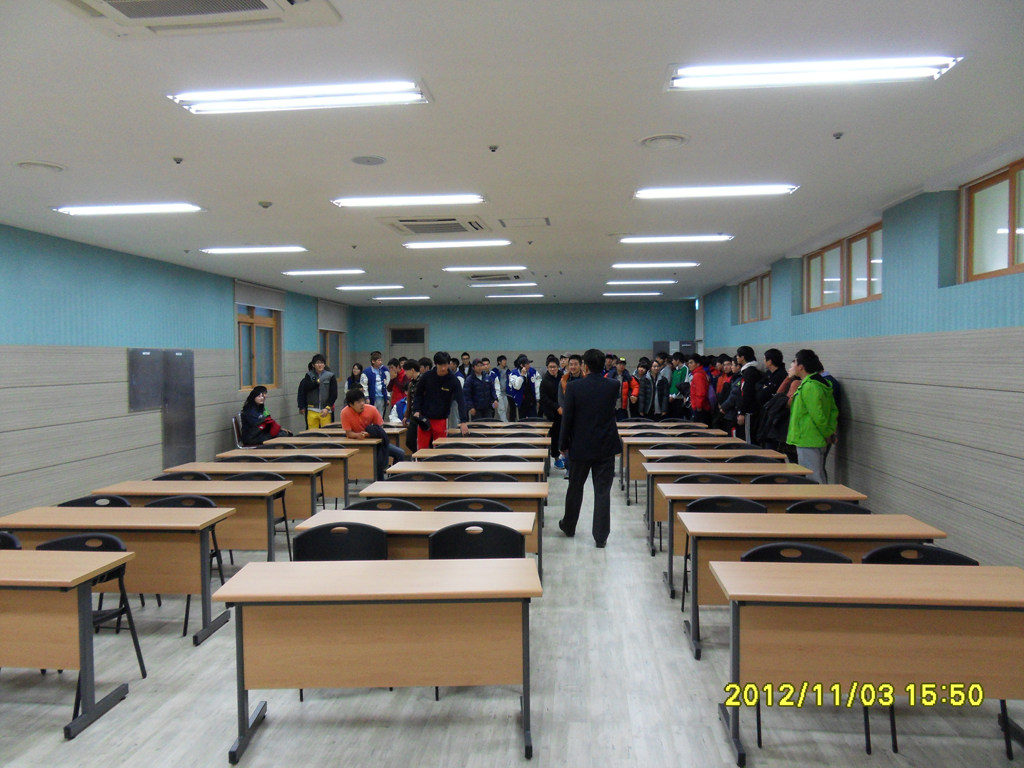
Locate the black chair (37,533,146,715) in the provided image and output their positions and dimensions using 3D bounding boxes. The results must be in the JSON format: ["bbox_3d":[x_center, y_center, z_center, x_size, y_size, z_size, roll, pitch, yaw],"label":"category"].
[{"bbox_3d":[-2.280,1.185,3.574,0.490,0.770,0.520,0,2,7],"label":"black chair"}]

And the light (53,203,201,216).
[{"bbox_3d":[-3.309,-1.517,6.109,1.250,0.070,0.270,0,2,5],"label":"light"}]

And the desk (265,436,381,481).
[{"bbox_3d":[-2.204,1.035,8.478,1.360,0.725,0.465,0,2,5],"label":"desk"}]

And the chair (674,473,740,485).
[{"bbox_3d":[1.464,1.091,5.294,0.500,0.780,0.480,0,2,5],"label":"chair"}]

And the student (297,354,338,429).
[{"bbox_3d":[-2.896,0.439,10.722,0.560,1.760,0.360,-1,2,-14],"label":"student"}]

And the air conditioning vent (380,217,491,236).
[{"bbox_3d":[-0.693,-1.476,6.616,0.950,0.070,0.920,0,2,5],"label":"air conditioning vent"}]

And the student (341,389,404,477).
[{"bbox_3d":[-1.734,0.725,8.782,0.750,1.310,0.650,-1,2,-23],"label":"student"}]

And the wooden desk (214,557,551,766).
[{"bbox_3d":[-0.543,1.184,3.096,1.318,0.723,0.450,0,2,-1],"label":"wooden desk"}]

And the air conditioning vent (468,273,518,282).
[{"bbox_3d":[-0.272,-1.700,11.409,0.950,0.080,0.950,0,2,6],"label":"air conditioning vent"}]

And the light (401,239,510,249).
[{"bbox_3d":[-0.619,-1.585,7.917,1.250,0.080,0.300,0,2,6],"label":"light"}]

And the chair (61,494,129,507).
[{"bbox_3d":[-2.808,1.133,4.573,0.500,0.770,0.520,0,2,4],"label":"chair"}]

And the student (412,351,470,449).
[{"bbox_3d":[-0.929,0.499,8.850,0.640,1.760,0.420,-1,2,-6],"label":"student"}]

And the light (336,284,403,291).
[{"bbox_3d":[-2.583,-1.772,12.959,1.250,0.070,0.270,0,2,5],"label":"light"}]

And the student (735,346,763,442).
[{"bbox_3d":[2.996,0.416,8.972,0.310,1.774,0.460,0,2,3],"label":"student"}]

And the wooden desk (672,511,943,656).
[{"bbox_3d":[1.672,1.162,4.090,1.360,0.725,0.465,0,2,4],"label":"wooden desk"}]

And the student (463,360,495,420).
[{"bbox_3d":[-0.532,0.411,12.000,0.520,1.710,0.360,-1,2,-5],"label":"student"}]

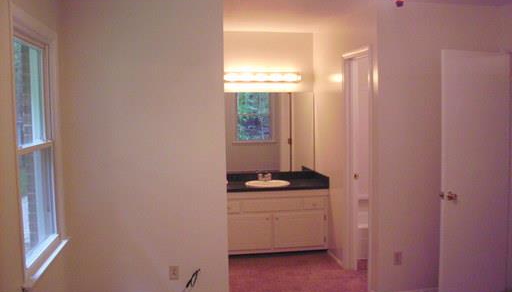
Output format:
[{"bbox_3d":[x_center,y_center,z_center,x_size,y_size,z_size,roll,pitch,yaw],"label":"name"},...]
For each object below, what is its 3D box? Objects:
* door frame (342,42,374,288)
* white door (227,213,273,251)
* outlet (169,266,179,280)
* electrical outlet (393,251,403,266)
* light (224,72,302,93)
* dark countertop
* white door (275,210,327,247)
[{"bbox_3d":[0.945,0.185,5.010,0.130,2.060,0.780,-1,4,-9],"label":"door frame"},{"bbox_3d":[-0.092,0.890,5.798,0.540,0.390,0.022,-1,4,-9],"label":"white door"},{"bbox_3d":[-0.612,0.955,4.201,0.072,0.116,0.012,-1,4,-9],"label":"outlet"},{"bbox_3d":[1.146,0.912,4.530,0.072,0.116,0.012,-1,4,-9],"label":"electrical outlet"},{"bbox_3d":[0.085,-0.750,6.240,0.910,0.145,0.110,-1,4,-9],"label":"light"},{"bbox_3d":[0.141,0.385,6.082,1.190,0.140,0.585,-1,4,-9],"label":"dark countertop"},{"bbox_3d":[0.454,0.877,5.881,0.560,0.390,0.022,-1,4,-9],"label":"white door"}]

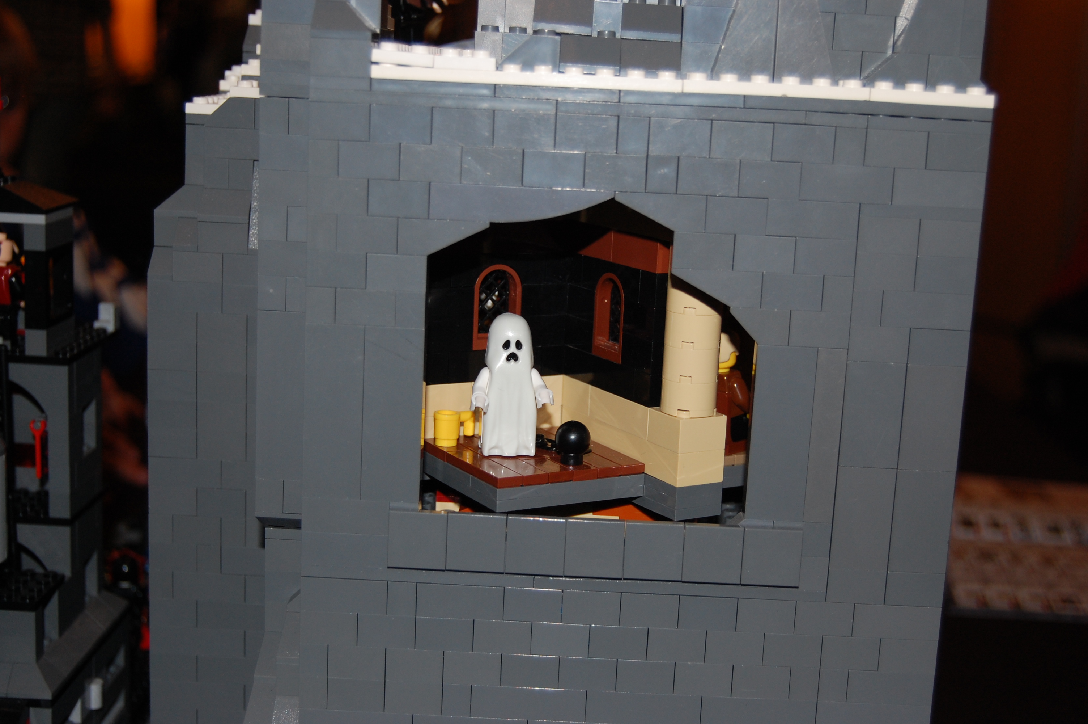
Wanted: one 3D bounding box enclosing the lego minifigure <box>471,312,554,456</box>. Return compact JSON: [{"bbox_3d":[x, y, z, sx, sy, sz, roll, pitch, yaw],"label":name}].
[{"bbox_3d":[-0.010,0.006,0.444,0.024,0.041,0.014,1,11,-8],"label":"lego minifigure"}]

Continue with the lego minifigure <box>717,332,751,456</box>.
[{"bbox_3d":[0.055,0.007,0.464,0.017,0.034,0.022,-4,13,-30],"label":"lego minifigure"}]

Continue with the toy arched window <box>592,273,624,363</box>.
[{"bbox_3d":[0.022,-0.013,0.457,0.008,0.026,0.016,-4,13,-30],"label":"toy arched window"}]

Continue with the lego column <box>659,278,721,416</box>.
[{"bbox_3d":[0.042,-0.007,0.432,0.016,0.042,0.016,2,11,0],"label":"lego column"}]

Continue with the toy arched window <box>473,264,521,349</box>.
[{"bbox_3d":[-0.016,-0.017,0.467,0.016,0.026,0.008,-4,13,-30],"label":"toy arched window"}]

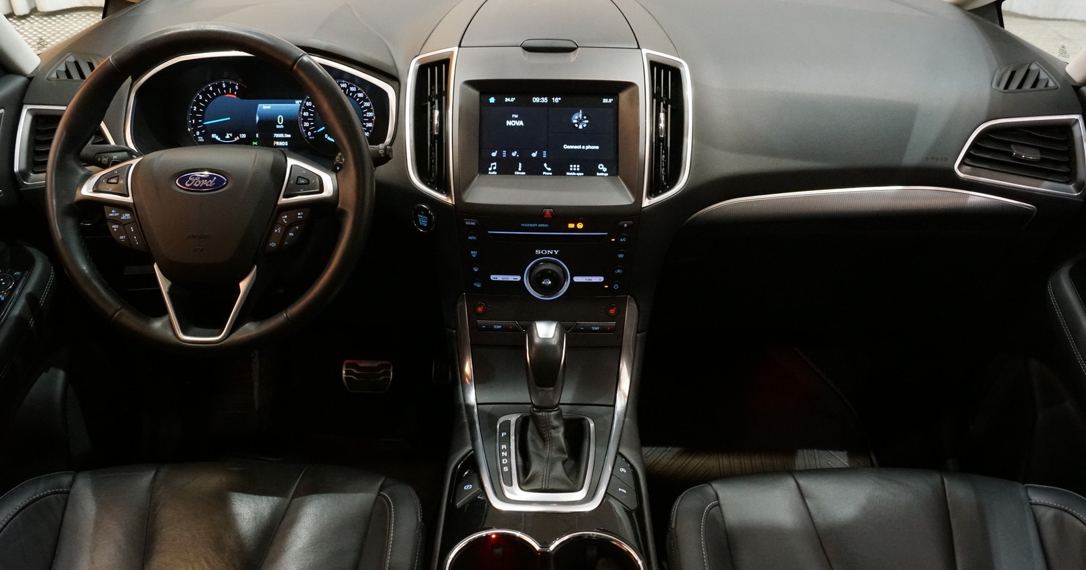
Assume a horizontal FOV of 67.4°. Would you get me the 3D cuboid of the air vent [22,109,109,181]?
[{"bbox_3d":[-0.615,-0.181,1.055,0.122,0.096,0.045,-2,13,-4],"label":"air vent"}]

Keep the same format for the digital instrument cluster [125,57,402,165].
[{"bbox_3d":[-0.371,-0.235,1.085,0.345,0.145,0.060,1,7,0],"label":"digital instrument cluster"}]

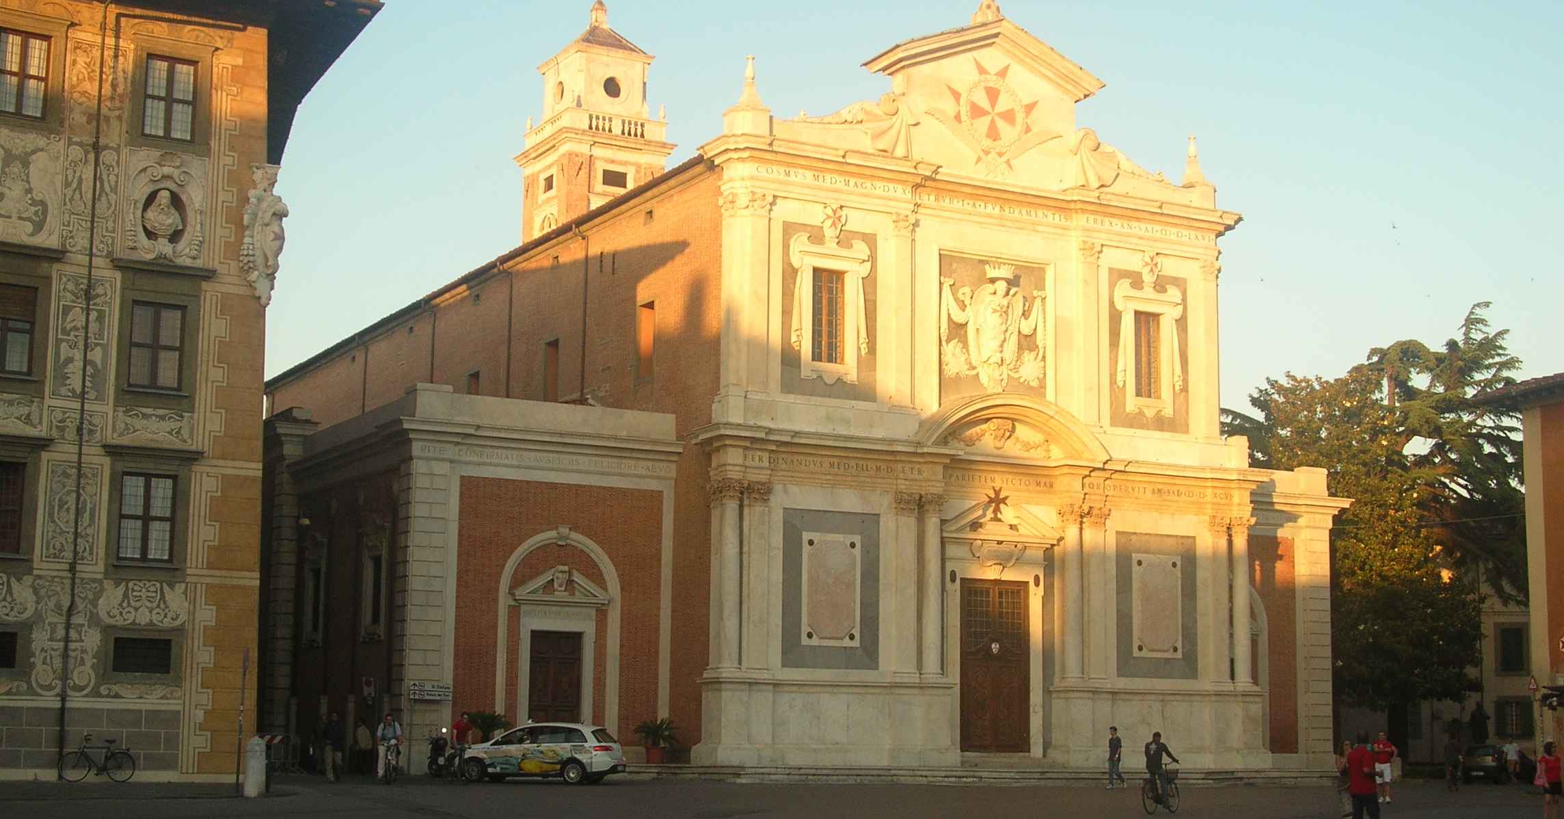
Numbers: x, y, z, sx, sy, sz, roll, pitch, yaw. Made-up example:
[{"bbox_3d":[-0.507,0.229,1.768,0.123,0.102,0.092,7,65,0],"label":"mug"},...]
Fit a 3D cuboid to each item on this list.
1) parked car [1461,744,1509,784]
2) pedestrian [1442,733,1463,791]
[{"bbox_3d":[27.195,13.743,83.906,1.640,1.480,3.900,-3,-9,21],"label":"parked car"},{"bbox_3d":[19.351,10.163,62.500,0.520,1.700,0.450,1,-9,0],"label":"pedestrian"}]

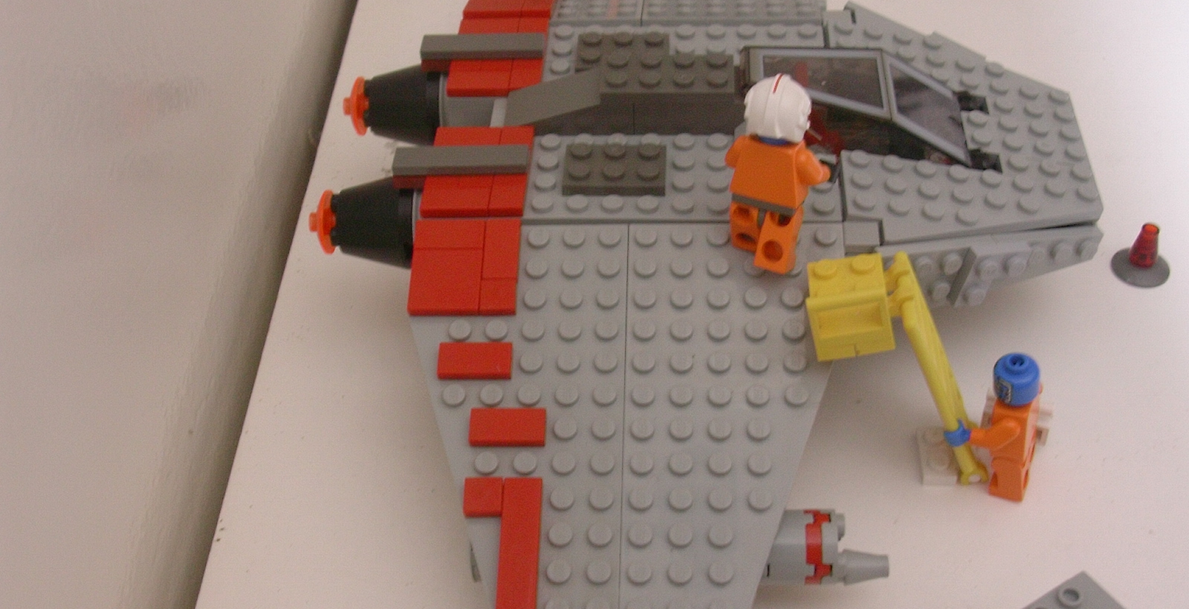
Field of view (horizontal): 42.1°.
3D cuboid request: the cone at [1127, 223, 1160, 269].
[{"bbox_3d":[0.147,-0.016,0.412,0.008,0.011,0.008,1,43,4],"label":"cone"}]

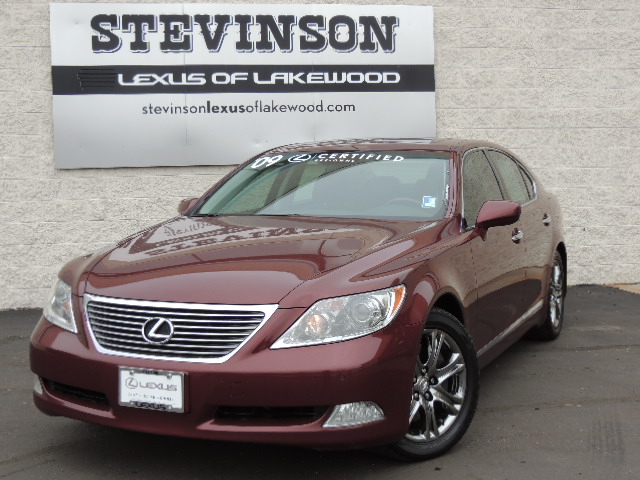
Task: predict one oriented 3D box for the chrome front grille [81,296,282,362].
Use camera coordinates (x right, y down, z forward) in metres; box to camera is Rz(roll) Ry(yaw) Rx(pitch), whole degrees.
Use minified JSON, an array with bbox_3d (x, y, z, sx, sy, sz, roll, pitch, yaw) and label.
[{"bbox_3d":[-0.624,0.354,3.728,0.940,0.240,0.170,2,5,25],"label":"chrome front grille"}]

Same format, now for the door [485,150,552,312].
[{"bbox_3d":[1.325,-0.070,6.087,0.310,1.055,1.140,2,5,25],"label":"door"}]

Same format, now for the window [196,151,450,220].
[{"bbox_3d":[0.044,-0.309,5.143,1.490,0.390,0.780,2,5,25],"label":"window"}]

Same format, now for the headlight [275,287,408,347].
[{"bbox_3d":[0.084,0.308,3.661,0.420,0.225,0.450,2,5,25],"label":"headlight"}]

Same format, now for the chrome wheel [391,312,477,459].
[{"bbox_3d":[0.416,0.626,4.184,0.690,0.690,0.240,-4,6,-33],"label":"chrome wheel"}]

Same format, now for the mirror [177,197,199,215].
[{"bbox_3d":[-0.798,-0.171,5.594,0.230,0.150,0.150,2,5,25],"label":"mirror"}]

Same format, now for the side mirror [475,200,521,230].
[{"bbox_3d":[0.928,-0.126,4.801,0.230,0.150,0.150,2,5,25],"label":"side mirror"}]

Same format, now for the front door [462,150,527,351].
[{"bbox_3d":[0.888,0.027,5.132,0.320,1.080,1.250,2,5,25],"label":"front door"}]

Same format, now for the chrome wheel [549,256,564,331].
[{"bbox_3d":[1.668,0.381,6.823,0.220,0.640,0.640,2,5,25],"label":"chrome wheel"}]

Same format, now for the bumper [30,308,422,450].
[{"bbox_3d":[-0.551,0.539,3.898,1.840,0.550,0.570,2,5,25],"label":"bumper"}]

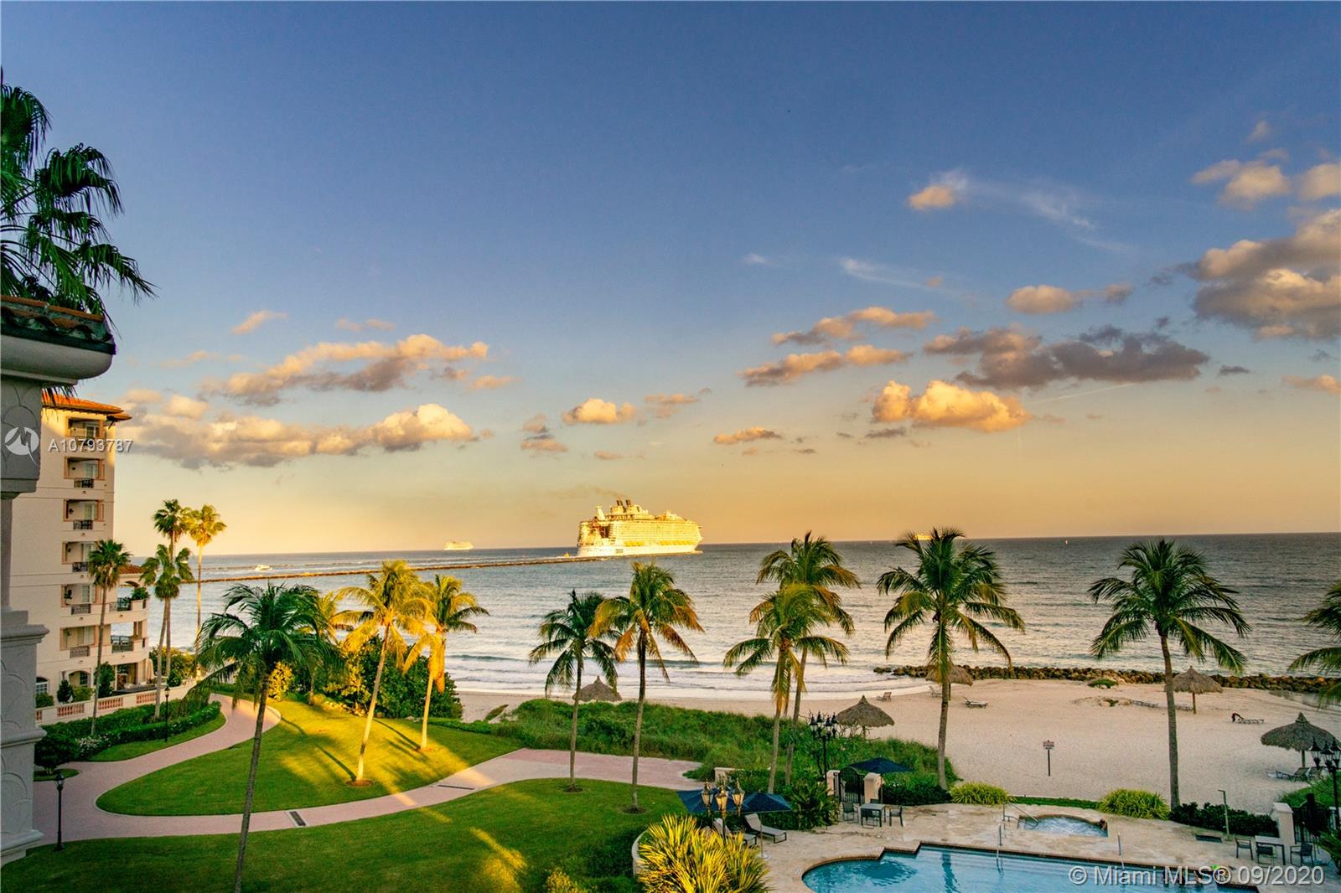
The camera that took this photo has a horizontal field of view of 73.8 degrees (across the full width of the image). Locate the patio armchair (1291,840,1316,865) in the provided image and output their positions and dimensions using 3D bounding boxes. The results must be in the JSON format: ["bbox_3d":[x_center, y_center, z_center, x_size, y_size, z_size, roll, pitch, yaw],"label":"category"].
[{"bbox_3d":[24.117,15.503,34.059,0.580,0.830,0.580,3,-7,-30],"label":"patio armchair"}]

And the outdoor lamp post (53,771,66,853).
[{"bbox_3d":[-26.039,15.515,38.068,0.420,3.229,0.420,3,-7,-33],"label":"outdoor lamp post"}]

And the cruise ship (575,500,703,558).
[{"bbox_3d":[-22.705,113.045,1245.167,56.000,72.000,360.000,-4,-7,22],"label":"cruise ship"}]

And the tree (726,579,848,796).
[{"bbox_3d":[5.539,11.672,42.260,5.838,10.087,5.546,-2,-6,6],"label":"tree"}]

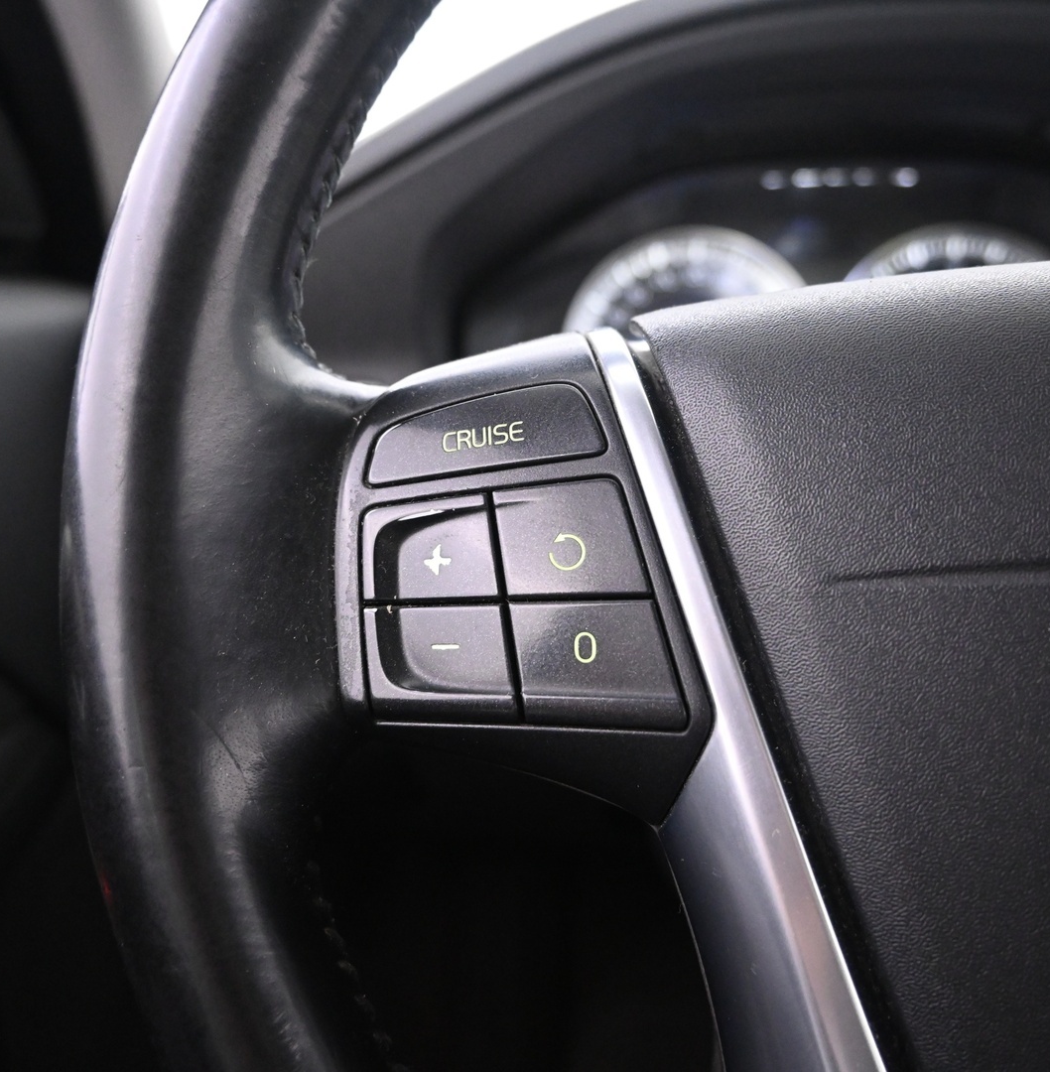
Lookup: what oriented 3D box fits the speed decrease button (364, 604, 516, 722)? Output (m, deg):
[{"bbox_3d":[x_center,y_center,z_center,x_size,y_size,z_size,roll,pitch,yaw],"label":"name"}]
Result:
[{"bbox_3d":[-0.013,0.021,0.173,0.023,0.018,0.006,2,-9,-1],"label":"speed decrease button"}]

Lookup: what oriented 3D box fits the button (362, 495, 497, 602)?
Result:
[{"bbox_3d":[-0.015,0.002,0.176,0.021,0.017,0.006,2,-9,-1],"label":"button"}]

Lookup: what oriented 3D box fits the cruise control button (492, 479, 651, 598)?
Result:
[{"bbox_3d":[0.007,0.001,0.177,0.025,0.018,0.006,2,-9,-1],"label":"cruise control button"}]

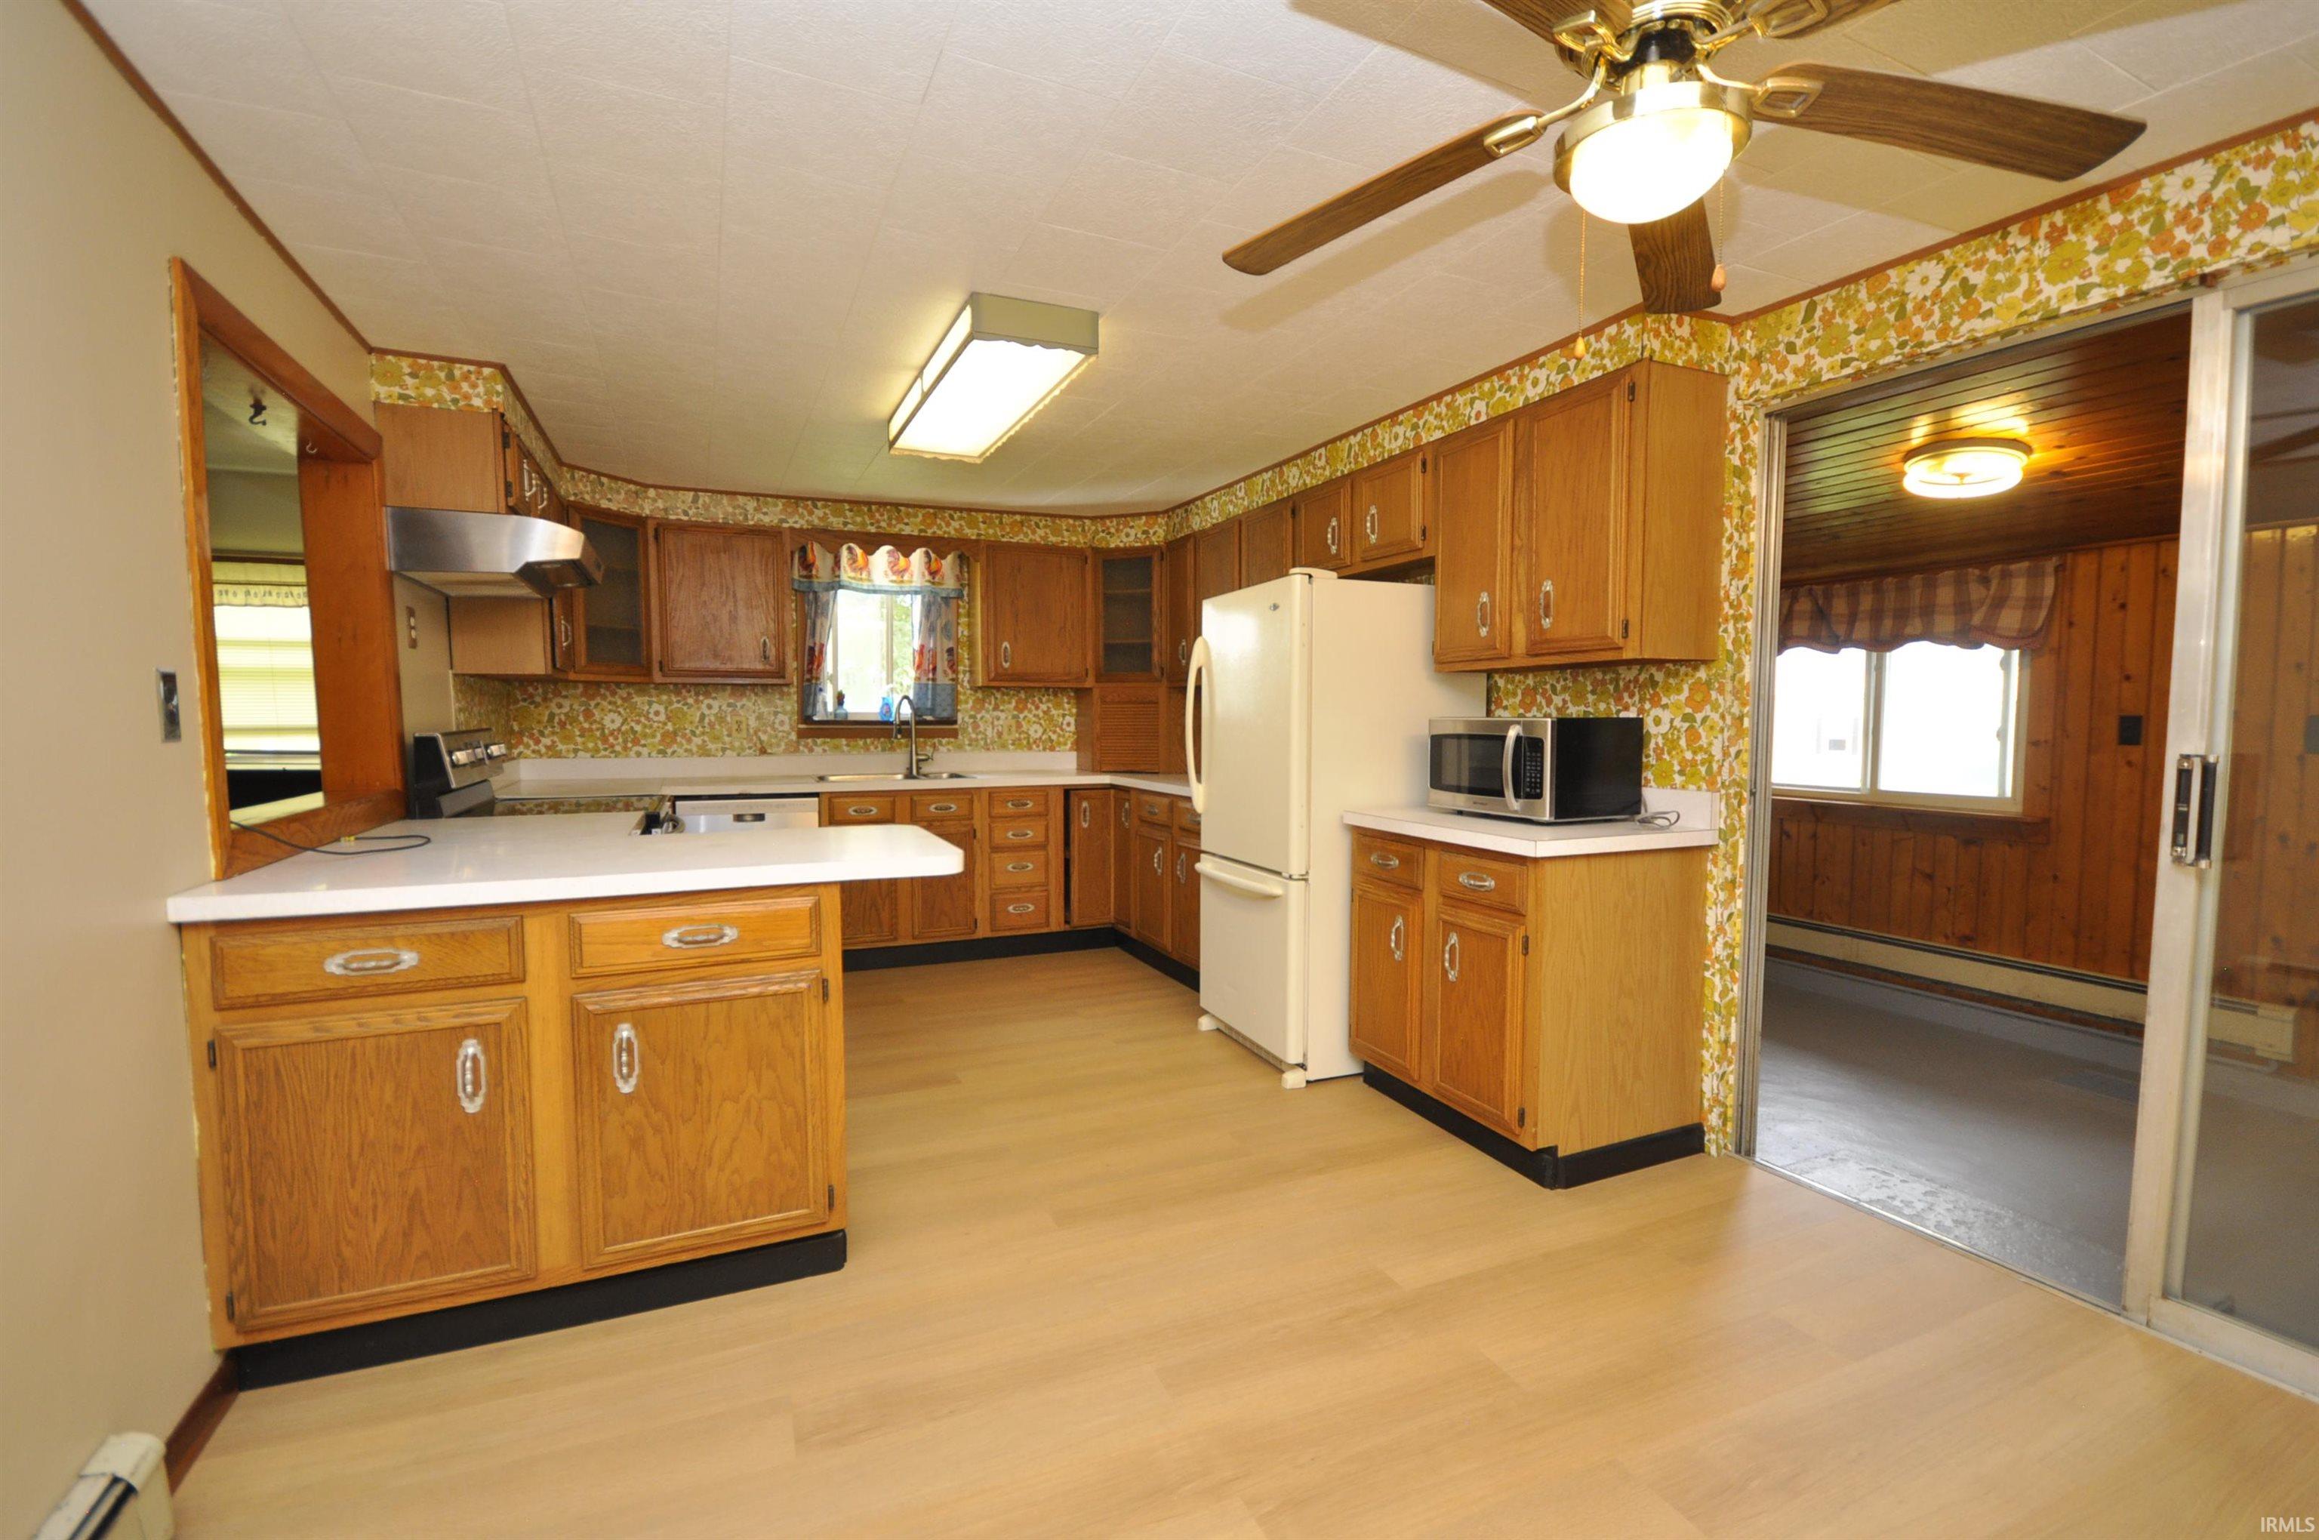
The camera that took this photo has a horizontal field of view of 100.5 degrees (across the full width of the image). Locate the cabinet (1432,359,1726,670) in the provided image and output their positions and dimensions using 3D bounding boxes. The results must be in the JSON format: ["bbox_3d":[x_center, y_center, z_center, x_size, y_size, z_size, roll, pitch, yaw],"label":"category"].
[{"bbox_3d":[1.222,-0.693,2.931,0.310,0.765,0.810,-1,3,-25],"label":"cabinet"}]

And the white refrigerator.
[{"bbox_3d":[0.609,0.174,3.601,0.778,1.702,0.737,-2,4,-25],"label":"white refrigerator"}]

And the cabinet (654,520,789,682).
[{"bbox_3d":[-2.090,-0.779,4.621,0.590,0.747,0.303,-2,4,-25],"label":"cabinet"}]

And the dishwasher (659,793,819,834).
[{"bbox_3d":[-1.935,0.534,4.563,0.600,0.860,0.600,-1,3,-25],"label":"dishwasher"}]

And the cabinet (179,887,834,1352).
[{"bbox_3d":[-1.307,0.620,2.169,1.075,0.781,0.591,-2,4,-25],"label":"cabinet"}]

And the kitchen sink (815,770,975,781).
[{"bbox_3d":[-1.298,0.122,4.766,0.798,0.192,0.525,-2,4,-25],"label":"kitchen sink"}]

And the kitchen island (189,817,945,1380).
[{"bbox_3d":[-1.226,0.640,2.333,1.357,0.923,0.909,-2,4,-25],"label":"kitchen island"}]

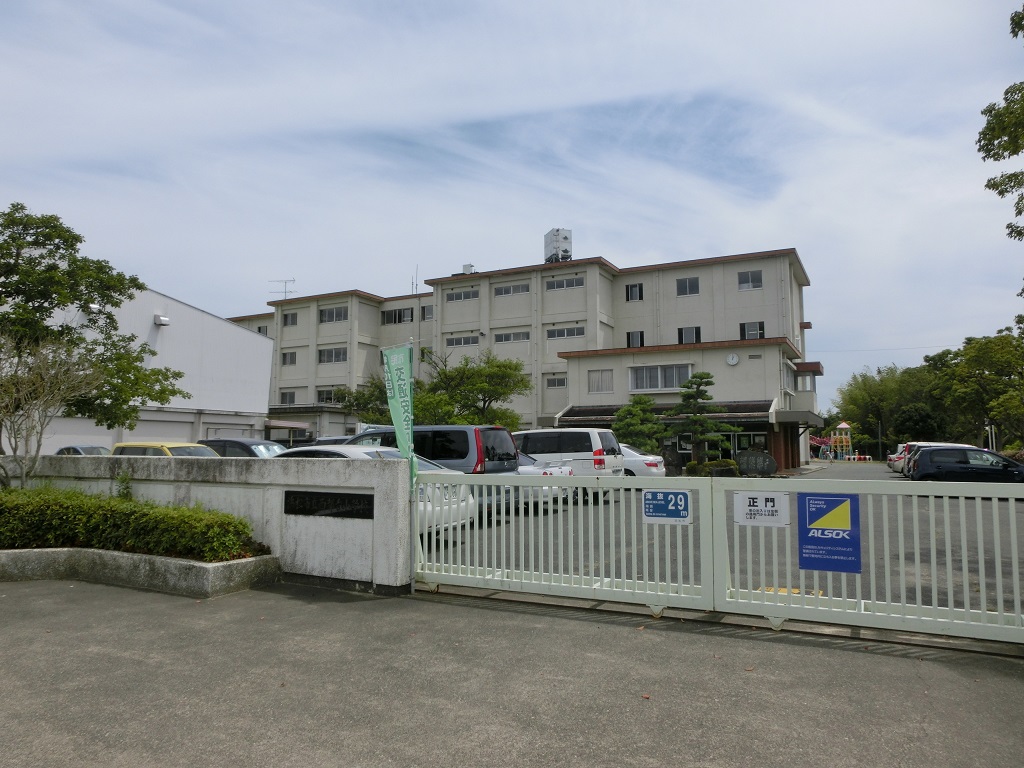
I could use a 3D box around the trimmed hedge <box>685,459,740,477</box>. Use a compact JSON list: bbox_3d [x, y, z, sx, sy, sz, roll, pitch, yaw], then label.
[{"bbox_3d":[9.435,3.901,33.245,2.400,0.900,1.300,-3,-6,28],"label":"trimmed hedge"}]

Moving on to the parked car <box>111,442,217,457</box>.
[{"bbox_3d":[-8.690,2.286,18.155,3.450,1.580,1.500,-3,-6,27],"label":"parked car"}]

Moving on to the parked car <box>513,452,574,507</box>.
[{"bbox_3d":[-0.902,2.302,17.810,4.580,1.370,1.740,-3,-6,28],"label":"parked car"}]

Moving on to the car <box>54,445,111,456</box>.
[{"bbox_3d":[-19.238,3.494,31.816,4.400,1.460,1.700,-3,-6,28],"label":"car"}]

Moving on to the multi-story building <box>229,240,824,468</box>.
[{"bbox_3d":[-4.795,-0.399,63.531,59.500,14.800,13.500,-3,-6,28],"label":"multi-story building"}]

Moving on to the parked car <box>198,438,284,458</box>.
[{"bbox_3d":[-7.421,2.372,19.918,3.700,1.640,1.580,-3,-6,27],"label":"parked car"}]

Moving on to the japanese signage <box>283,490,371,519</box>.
[{"bbox_3d":[-1.940,1.274,7.491,1.205,0.244,0.040,-3,-6,26],"label":"japanese signage"}]

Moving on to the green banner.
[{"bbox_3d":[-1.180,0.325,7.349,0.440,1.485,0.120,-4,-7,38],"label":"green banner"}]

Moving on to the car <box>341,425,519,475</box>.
[{"bbox_3d":[-2.244,1.828,14.765,4.650,1.840,1.700,-3,-6,29],"label":"car"}]

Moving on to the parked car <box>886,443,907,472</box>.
[{"bbox_3d":[22.868,4.032,38.010,4.400,1.480,1.700,-3,-6,28],"label":"parked car"}]

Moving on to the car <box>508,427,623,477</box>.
[{"bbox_3d":[0.722,2.259,20.114,4.620,1.860,1.700,-3,-6,28],"label":"car"}]

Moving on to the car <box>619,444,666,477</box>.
[{"bbox_3d":[2.819,2.715,23.944,4.560,1.470,1.700,-3,-6,27],"label":"car"}]

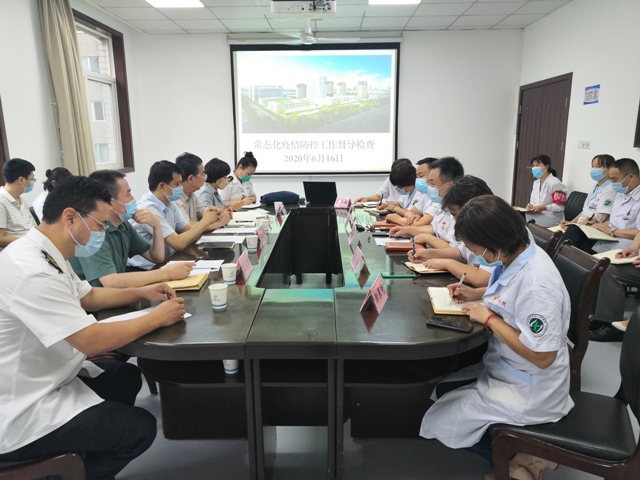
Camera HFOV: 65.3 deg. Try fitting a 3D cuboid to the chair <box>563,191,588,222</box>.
[{"bbox_3d":[2.194,0.018,4.658,0.580,0.890,0.500,-4,13,-14],"label":"chair"}]

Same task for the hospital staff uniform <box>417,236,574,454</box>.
[{"bbox_3d":[0.633,0.344,1.782,0.510,0.690,0.430,3,12,16],"label":"hospital staff uniform"}]

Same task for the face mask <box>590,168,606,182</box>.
[{"bbox_3d":[2.260,-0.522,4.050,0.080,0.110,0.135,-5,13,-20],"label":"face mask"}]

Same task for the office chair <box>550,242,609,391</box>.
[{"bbox_3d":[0.915,0.491,2.275,0.570,0.930,0.450,0,12,4],"label":"office chair"}]

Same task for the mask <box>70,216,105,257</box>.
[{"bbox_3d":[-0.758,-0.002,1.620,0.110,0.115,0.135,25,2,-21],"label":"mask"}]

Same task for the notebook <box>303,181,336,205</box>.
[{"bbox_3d":[0.031,-0.475,5.043,0.325,0.225,0.260,3,13,16],"label":"notebook"}]

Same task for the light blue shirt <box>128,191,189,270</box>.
[{"bbox_3d":[-1.049,-0.011,3.286,0.390,0.570,0.480,3,13,16],"label":"light blue shirt"}]

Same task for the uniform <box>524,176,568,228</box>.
[{"bbox_3d":[2.178,-0.351,4.800,0.390,0.560,0.410,-6,13,-23],"label":"uniform"}]

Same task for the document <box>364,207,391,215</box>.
[{"bbox_3d":[0.514,-0.266,4.539,0.210,0.020,0.270,-5,13,-20],"label":"document"}]

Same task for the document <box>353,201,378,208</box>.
[{"bbox_3d":[0.466,-0.337,4.848,0.200,0.020,0.260,8,15,37],"label":"document"}]

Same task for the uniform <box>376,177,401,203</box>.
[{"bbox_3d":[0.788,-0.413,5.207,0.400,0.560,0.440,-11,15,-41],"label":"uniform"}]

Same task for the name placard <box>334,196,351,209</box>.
[{"bbox_3d":[0.222,-0.351,4.765,0.180,0.095,0.085,7,14,30],"label":"name placard"}]

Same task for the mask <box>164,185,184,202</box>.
[{"bbox_3d":[-0.869,-0.279,2.980,0.110,0.105,0.135,13,13,7],"label":"mask"}]

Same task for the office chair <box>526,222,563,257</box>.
[{"bbox_3d":[0.993,0.378,2.901,0.560,0.950,0.450,-1,12,-1],"label":"office chair"}]

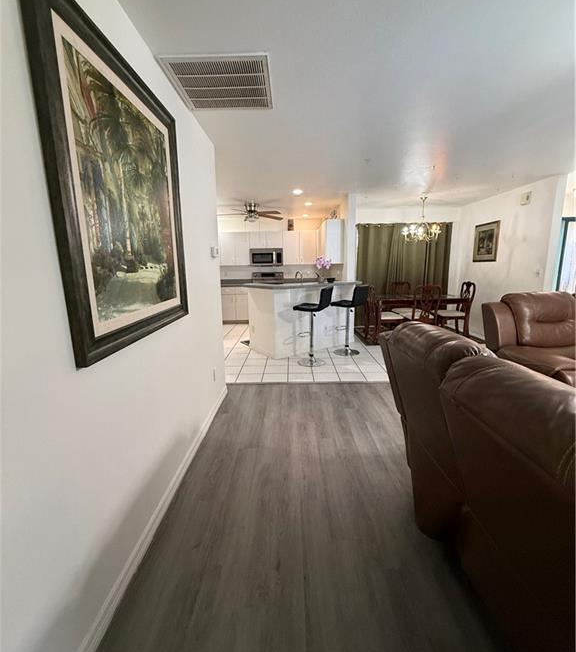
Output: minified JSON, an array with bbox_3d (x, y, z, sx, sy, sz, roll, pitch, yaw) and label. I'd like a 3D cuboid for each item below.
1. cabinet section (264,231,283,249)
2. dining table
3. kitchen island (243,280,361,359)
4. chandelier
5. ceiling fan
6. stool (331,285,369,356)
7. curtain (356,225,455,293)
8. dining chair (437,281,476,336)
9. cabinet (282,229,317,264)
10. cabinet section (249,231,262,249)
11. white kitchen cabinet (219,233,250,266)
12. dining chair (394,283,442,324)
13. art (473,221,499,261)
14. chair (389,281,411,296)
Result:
[{"bbox_3d":[-0.306,-2.015,7.341,0.385,0.385,0.330,-1,11,1],"label":"cabinet section"},{"bbox_3d":[2.225,-0.148,5.579,1.530,0.750,0.860,-1,11,1],"label":"dining table"},{"bbox_3d":[0.262,-0.158,5.016,1.800,1.070,0.840,-8,13,-31],"label":"kitchen island"},{"bbox_3d":[2.277,-1.813,5.285,0.680,0.770,0.680,-1,11,1],"label":"chandelier"},{"bbox_3d":[-0.625,-1.996,5.423,1.300,0.390,1.300,-1,11,1],"label":"ceiling fan"},{"bbox_3d":[0.904,-0.088,4.743,0.430,1.030,0.420,8,14,35],"label":"stool"},{"bbox_3d":[2.425,-1.086,6.638,1.960,2.102,0.130,0,11,1],"label":"curtain"},{"bbox_3d":[3.034,-0.319,5.733,0.580,1.000,0.500,-1,11,1],"label":"dining chair"},{"bbox_3d":[0.272,-1.821,7.254,0.770,0.750,0.320,-1,11,1],"label":"cabinet"},{"bbox_3d":[-0.689,-2.010,7.346,0.380,0.385,0.330,-1,11,1],"label":"cabinet section"},{"bbox_3d":[-1.210,-1.790,7.255,0.652,0.752,0.330,0,11,1],"label":"white kitchen cabinet"},{"bbox_3d":[2.220,-0.202,5.201,0.500,1.000,0.580,-1,11,1],"label":"dining chair"},{"bbox_3d":[3.591,-1.507,5.646,0.040,0.690,0.720,0,11,1],"label":"art"},{"bbox_3d":[2.226,-0.335,5.939,0.500,0.980,0.570,-1,11,1],"label":"chair"}]

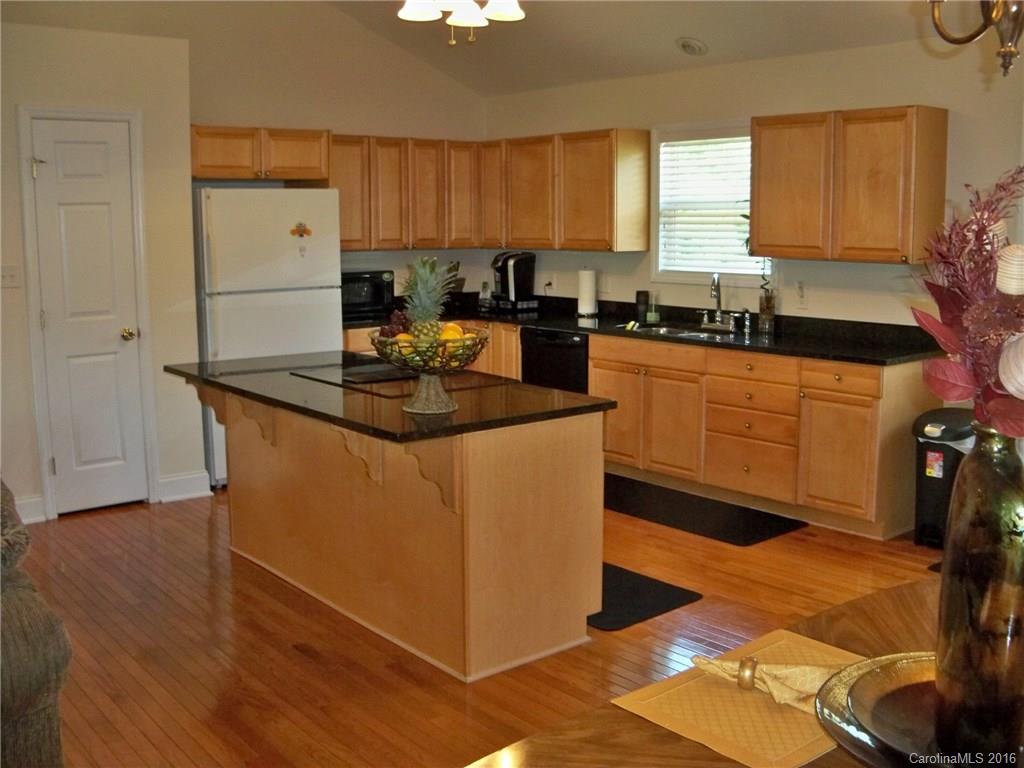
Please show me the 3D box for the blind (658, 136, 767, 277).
[{"bbox_3d":[1.224,-1.071,6.281,0.053,0.794,0.880,-7,12,-39],"label":"blind"}]

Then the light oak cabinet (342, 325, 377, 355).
[{"bbox_3d":[-1.016,0.000,7.209,0.750,0.876,0.620,-8,12,-40],"label":"light oak cabinet"}]

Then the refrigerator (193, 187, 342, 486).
[{"bbox_3d":[-1.600,-0.318,6.341,0.832,1.712,0.776,-7,12,-39],"label":"refrigerator"}]

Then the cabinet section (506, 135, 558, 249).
[{"bbox_3d":[0.247,-1.318,7.213,0.320,0.750,0.527,-8,12,-41],"label":"cabinet section"}]

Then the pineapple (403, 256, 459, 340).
[{"bbox_3d":[-0.298,-0.281,3.731,0.190,0.352,0.190,0,9,0],"label":"pineapple"}]

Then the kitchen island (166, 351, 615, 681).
[{"bbox_3d":[-0.588,0.431,4.251,0.931,0.887,1.910,-7,12,-39],"label":"kitchen island"}]

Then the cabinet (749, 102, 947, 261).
[{"bbox_3d":[1.766,-1.046,5.506,0.315,0.761,0.951,-8,12,-40],"label":"cabinet"}]

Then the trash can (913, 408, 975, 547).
[{"bbox_3d":[2.176,0.459,5.057,0.380,0.650,0.290,-8,12,-40],"label":"trash can"}]

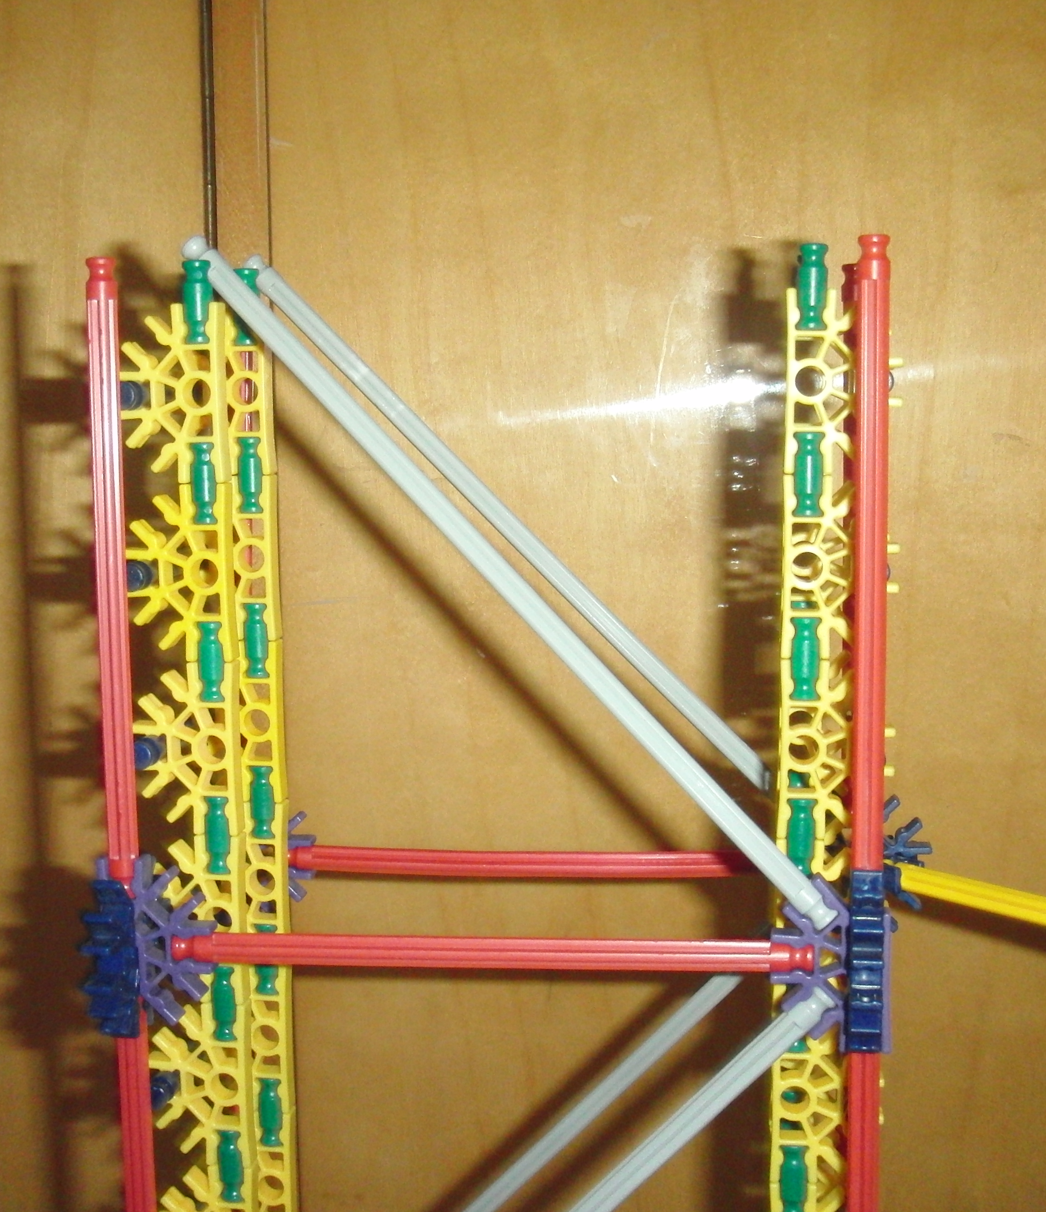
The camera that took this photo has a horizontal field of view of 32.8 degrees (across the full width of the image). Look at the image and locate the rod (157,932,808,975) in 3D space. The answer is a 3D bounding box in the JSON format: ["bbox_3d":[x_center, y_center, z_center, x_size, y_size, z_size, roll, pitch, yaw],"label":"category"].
[{"bbox_3d":[-0.007,0.069,0.354,0.129,0.006,0.006,0,9,6],"label":"rod"}]

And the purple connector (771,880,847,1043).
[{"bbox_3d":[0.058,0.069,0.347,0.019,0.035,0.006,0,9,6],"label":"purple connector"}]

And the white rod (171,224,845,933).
[{"bbox_3d":[-0.006,-0.008,0.360,0.191,0.006,0.006,47,10,8],"label":"white rod"}]

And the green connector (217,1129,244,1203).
[{"bbox_3d":[-0.065,0.124,0.392,0.006,0.017,0.006,0,8,6],"label":"green connector"}]

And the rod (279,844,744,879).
[{"bbox_3d":[0.005,0.062,0.425,0.129,0.006,0.006,0,8,5],"label":"rod"}]

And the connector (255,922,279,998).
[{"bbox_3d":[-0.059,0.082,0.413,0.006,0.017,0.006,0,9,6],"label":"connector"}]

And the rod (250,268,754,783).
[{"bbox_3d":[0.004,-0.012,0.407,0.006,0.189,0.006,-44,7,10],"label":"rod"}]

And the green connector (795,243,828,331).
[{"bbox_3d":[0.057,-0.063,0.349,0.006,0.017,0.006,0,9,6],"label":"green connector"}]

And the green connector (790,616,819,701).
[{"bbox_3d":[0.057,0.011,0.360,0.006,0.017,0.006,0,9,6],"label":"green connector"}]

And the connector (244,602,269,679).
[{"bbox_3d":[-0.061,0.008,0.405,0.006,0.017,0.006,0,8,6],"label":"connector"}]

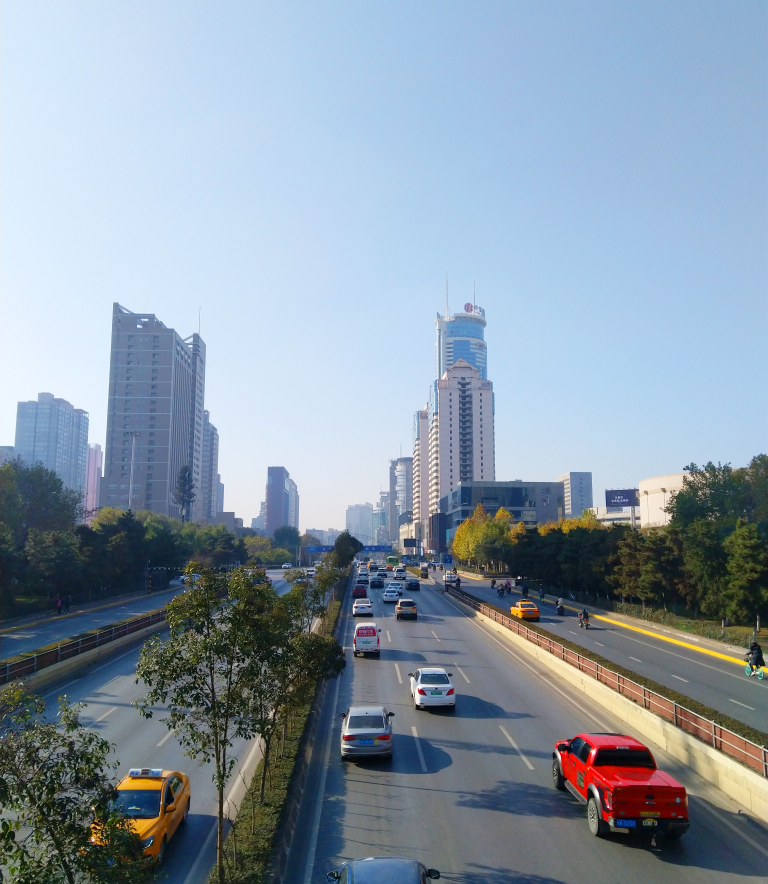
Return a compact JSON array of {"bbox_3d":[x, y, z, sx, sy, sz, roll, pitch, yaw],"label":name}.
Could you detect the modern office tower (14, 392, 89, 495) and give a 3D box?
[{"bbox_3d":[-222.821,21.051,497.170,23.903,102.692,56.000,0,-8,-2],"label":"modern office tower"}]

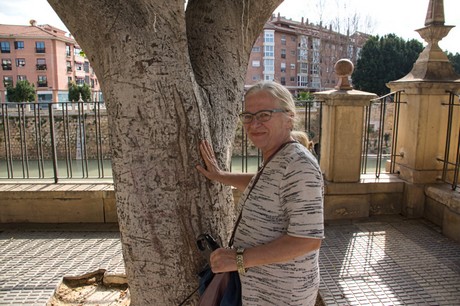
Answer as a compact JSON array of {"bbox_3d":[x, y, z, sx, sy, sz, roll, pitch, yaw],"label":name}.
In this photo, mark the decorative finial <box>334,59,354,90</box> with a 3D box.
[{"bbox_3d":[1.563,-1.066,4.700,0.262,0.430,0.262,-1,8,-6],"label":"decorative finial"}]

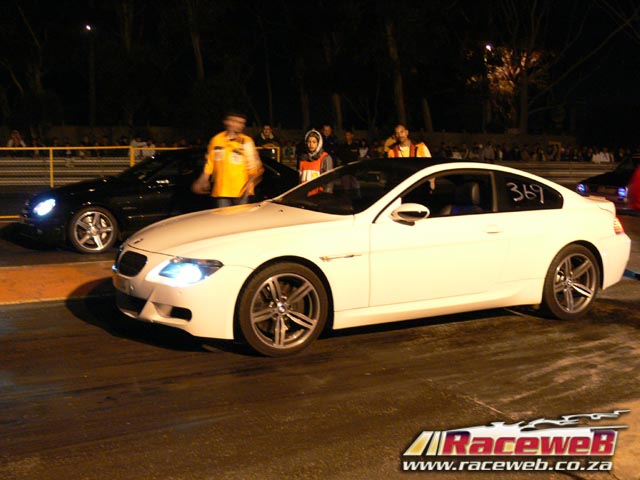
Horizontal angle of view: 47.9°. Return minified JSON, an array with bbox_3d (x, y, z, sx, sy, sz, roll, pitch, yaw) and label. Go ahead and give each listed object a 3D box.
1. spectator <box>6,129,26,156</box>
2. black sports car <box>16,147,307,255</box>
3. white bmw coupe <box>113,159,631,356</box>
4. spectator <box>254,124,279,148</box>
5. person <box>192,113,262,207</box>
[{"bbox_3d":[-8.000,-2.100,19.000,0.540,1.580,0.420,-2,7,-25],"label":"spectator"},{"bbox_3d":[-2.000,-0.655,10.850,4.620,1.390,1.780,-2,7,-28],"label":"black sports car"},{"bbox_3d":[0.660,-0.030,6.300,4.860,1.375,1.870,-3,7,-29],"label":"white bmw coupe"},{"bbox_3d":[-1.090,-1.500,14.900,0.540,1.660,0.400,0,7,-9],"label":"spectator"},{"bbox_3d":[-0.930,-0.370,7.200,0.660,1.780,0.380,2,7,7],"label":"person"}]

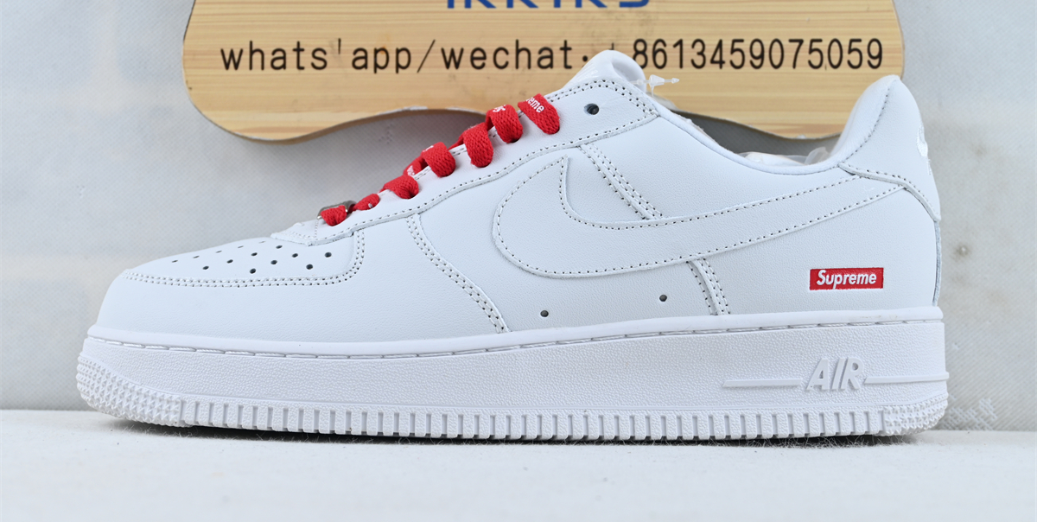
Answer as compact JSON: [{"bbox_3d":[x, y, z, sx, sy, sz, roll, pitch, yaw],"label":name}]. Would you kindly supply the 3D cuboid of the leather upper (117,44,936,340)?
[{"bbox_3d":[-0.003,-0.022,0.514,0.287,0.099,0.105,0,-2,4],"label":"leather upper"}]

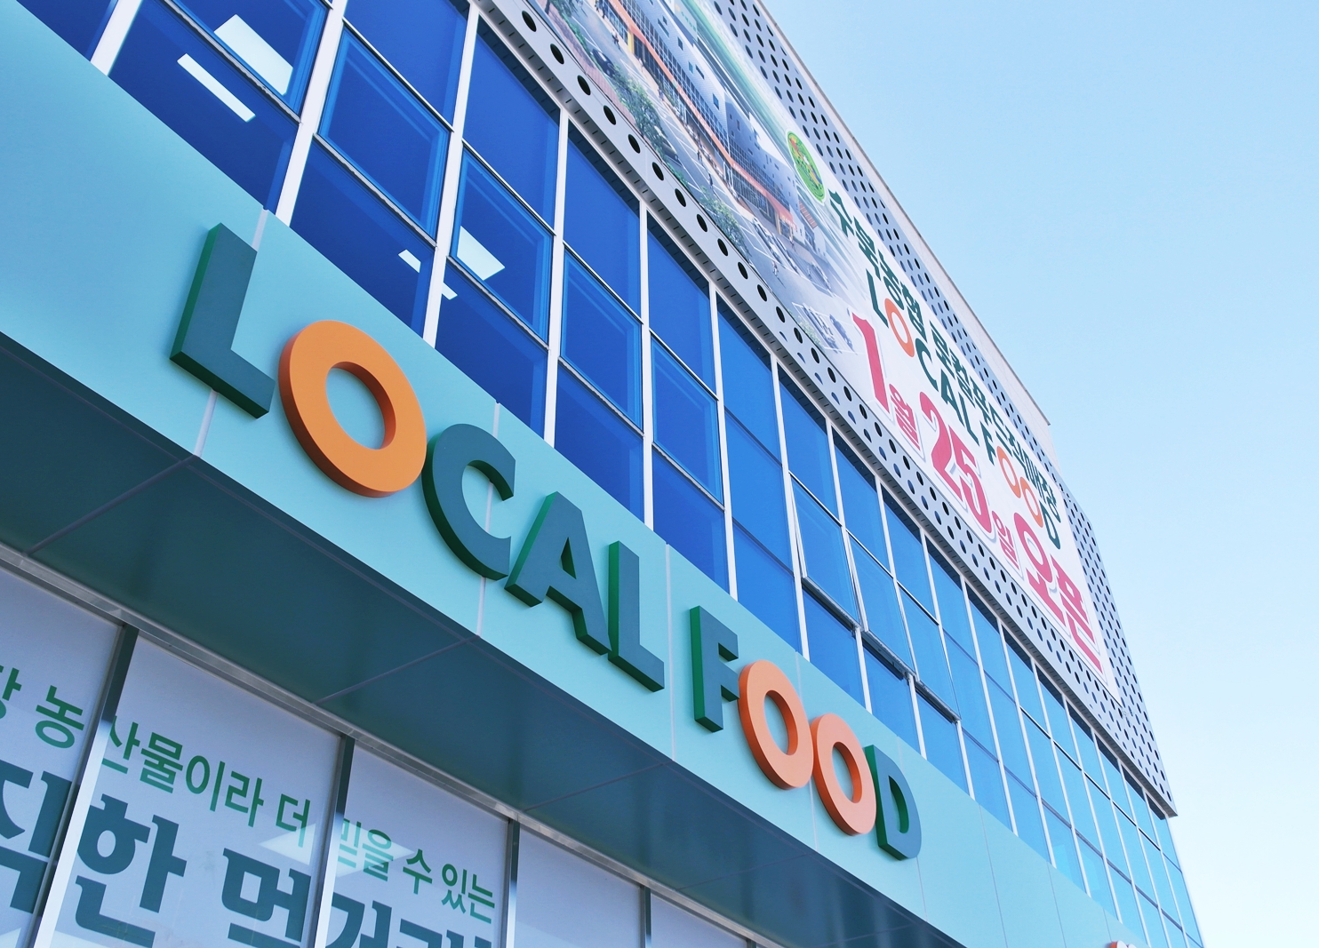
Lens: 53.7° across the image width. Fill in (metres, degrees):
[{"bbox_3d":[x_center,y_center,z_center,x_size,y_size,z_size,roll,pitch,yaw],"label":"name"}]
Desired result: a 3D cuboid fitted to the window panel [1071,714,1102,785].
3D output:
[{"bbox_3d":[5.035,3.193,15.288,0.075,0.873,0.863,-23,-43,25],"label":"window panel"}]

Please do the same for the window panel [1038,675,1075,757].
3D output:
[{"bbox_3d":[4.486,2.721,14.620,0.070,0.951,0.892,-23,-43,25],"label":"window panel"}]

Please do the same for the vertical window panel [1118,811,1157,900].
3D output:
[{"bbox_3d":[5.599,4.482,15.305,0.075,0.854,0.863,-23,-43,25],"label":"vertical window panel"}]

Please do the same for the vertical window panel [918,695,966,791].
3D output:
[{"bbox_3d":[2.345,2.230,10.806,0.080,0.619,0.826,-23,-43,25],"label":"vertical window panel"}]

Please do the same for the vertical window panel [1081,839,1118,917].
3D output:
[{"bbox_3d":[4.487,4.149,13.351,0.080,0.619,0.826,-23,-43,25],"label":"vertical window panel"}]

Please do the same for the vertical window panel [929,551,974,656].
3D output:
[{"bbox_3d":[2.836,1.264,12.569,0.080,0.860,0.826,-23,-43,25],"label":"vertical window panel"}]

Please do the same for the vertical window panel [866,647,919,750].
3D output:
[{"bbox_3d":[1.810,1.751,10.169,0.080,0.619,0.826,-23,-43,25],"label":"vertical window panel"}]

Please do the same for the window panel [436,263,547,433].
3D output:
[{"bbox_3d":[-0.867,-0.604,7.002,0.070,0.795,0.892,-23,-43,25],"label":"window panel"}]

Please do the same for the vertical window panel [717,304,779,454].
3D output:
[{"bbox_3d":[0.705,-0.752,10.175,0.070,1.174,0.892,-23,-43,25],"label":"vertical window panel"}]

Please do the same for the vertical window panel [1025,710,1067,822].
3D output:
[{"bbox_3d":[3.969,3.023,13.367,0.070,0.960,0.892,-23,-43,25],"label":"vertical window panel"}]

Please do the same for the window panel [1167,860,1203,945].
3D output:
[{"bbox_3d":[6.668,5.440,16.591,0.070,0.960,0.892,-23,-43,25],"label":"window panel"}]

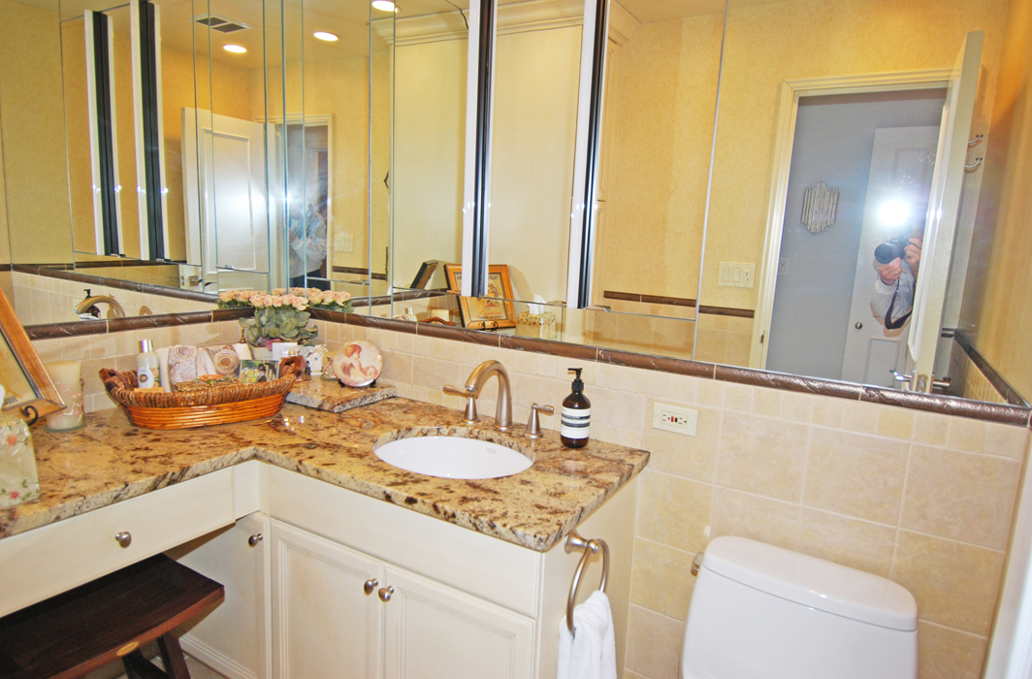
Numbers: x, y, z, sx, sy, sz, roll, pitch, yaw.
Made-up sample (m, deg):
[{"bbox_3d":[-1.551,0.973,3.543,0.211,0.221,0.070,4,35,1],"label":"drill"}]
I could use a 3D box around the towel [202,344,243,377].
[{"bbox_3d":[-0.880,0.069,1.810,0.115,0.125,0.075,-2,10,-29],"label":"towel"}]

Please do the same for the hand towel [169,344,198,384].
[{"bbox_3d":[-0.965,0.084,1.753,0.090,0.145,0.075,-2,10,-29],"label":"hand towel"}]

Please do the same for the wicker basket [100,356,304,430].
[{"bbox_3d":[-0.895,0.140,1.762,0.530,0.158,0.290,-2,10,-29],"label":"wicker basket"}]

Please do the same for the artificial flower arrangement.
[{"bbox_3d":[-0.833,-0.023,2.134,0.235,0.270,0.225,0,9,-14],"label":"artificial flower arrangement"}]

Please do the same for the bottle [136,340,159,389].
[{"bbox_3d":[-1.022,0.095,1.676,0.054,0.185,0.052,1,9,-13],"label":"bottle"}]

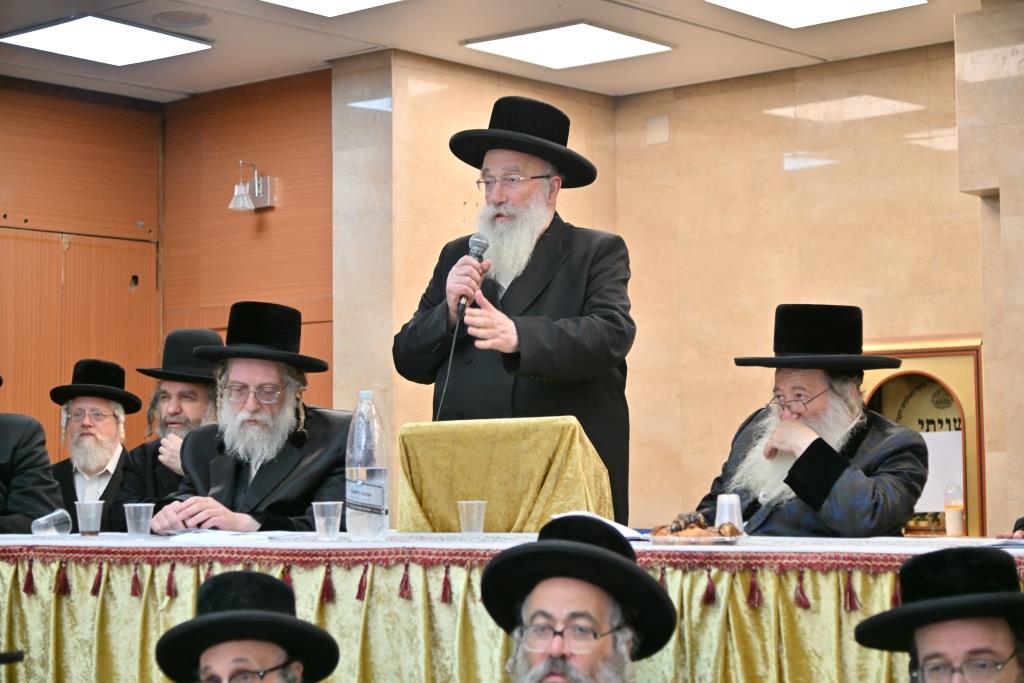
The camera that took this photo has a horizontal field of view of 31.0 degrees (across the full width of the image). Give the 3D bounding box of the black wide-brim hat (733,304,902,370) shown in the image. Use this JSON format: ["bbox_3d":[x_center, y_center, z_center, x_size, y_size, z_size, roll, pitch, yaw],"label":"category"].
[{"bbox_3d":[0.694,-0.011,4.200,0.385,0.145,0.355,1,-1,0],"label":"black wide-brim hat"}]

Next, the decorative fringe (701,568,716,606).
[{"bbox_3d":[0.370,0.462,3.480,0.027,0.072,0.021,-2,-4,20],"label":"decorative fringe"}]

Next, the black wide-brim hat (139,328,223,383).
[{"bbox_3d":[-0.930,0.044,5.400,0.335,0.140,0.360,-1,5,5],"label":"black wide-brim hat"}]

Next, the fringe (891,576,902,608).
[{"bbox_3d":[0.700,0.453,3.362,0.030,0.073,0.022,-1,-4,14],"label":"fringe"}]

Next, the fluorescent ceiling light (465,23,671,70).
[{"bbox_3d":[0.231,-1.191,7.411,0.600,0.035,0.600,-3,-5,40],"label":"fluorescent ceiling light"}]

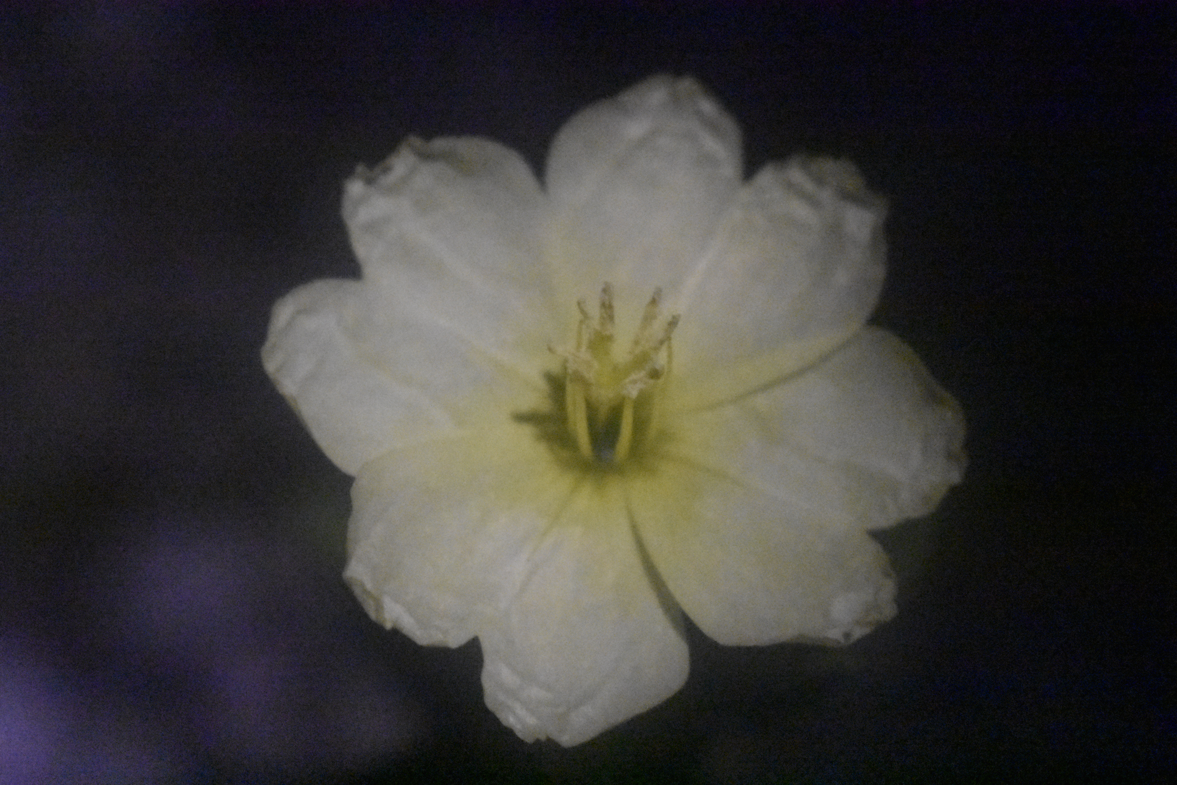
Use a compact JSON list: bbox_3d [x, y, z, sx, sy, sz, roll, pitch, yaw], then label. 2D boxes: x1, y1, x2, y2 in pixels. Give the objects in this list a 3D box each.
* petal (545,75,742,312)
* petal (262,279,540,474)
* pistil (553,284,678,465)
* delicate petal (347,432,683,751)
[{"bbox_3d":[0.004,-0.015,0.204,0.015,0.004,0.019,9,76,2],"label":"petal"},{"bbox_3d":[-0.014,0.000,0.196,0.021,0.004,0.015,21,64,-6],"label":"petal"},{"bbox_3d":[0.001,0.000,0.192,0.009,0.015,0.009,1,63,-2],"label":"pistil"},{"bbox_3d":[-0.005,0.013,0.191,0.029,0.006,0.023,28,52,12],"label":"delicate petal"}]

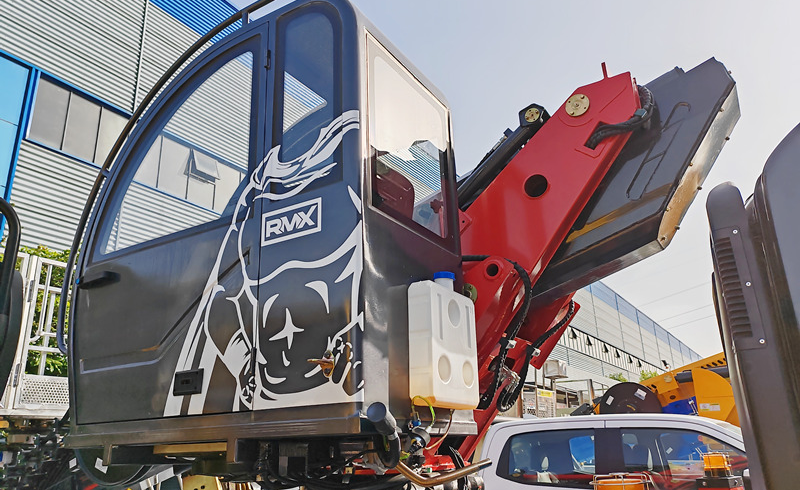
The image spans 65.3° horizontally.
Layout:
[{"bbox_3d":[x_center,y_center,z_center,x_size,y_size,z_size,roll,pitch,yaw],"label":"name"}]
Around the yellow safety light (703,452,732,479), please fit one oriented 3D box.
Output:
[{"bbox_3d":[1.501,1.040,2.950,0.132,0.112,0.132,-13,-22,30],"label":"yellow safety light"}]

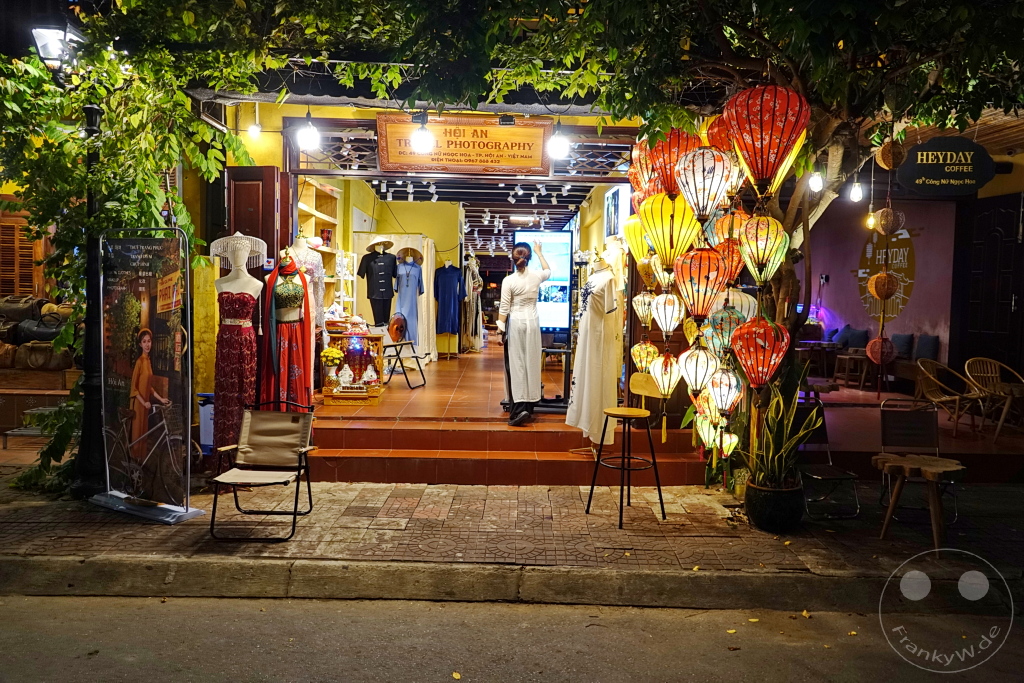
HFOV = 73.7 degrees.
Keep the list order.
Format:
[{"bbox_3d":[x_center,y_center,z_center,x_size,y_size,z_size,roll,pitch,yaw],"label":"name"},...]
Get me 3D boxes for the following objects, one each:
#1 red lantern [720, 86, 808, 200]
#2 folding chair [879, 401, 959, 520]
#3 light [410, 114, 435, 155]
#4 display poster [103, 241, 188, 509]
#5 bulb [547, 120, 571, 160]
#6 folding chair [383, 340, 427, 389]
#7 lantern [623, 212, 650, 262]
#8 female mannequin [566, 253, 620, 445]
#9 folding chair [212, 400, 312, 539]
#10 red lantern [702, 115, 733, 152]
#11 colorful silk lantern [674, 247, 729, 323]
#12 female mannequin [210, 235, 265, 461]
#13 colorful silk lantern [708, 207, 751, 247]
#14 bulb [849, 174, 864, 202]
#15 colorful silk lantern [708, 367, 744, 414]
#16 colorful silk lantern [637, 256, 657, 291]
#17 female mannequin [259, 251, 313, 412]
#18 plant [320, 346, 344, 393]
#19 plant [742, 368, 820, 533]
[{"bbox_3d":[1.659,-1.317,4.450,0.560,0.690,0.560,1,4,-1],"label":"red lantern"},{"bbox_3d":[2.912,0.857,4.931,0.440,0.780,0.530,2,4,13],"label":"folding chair"},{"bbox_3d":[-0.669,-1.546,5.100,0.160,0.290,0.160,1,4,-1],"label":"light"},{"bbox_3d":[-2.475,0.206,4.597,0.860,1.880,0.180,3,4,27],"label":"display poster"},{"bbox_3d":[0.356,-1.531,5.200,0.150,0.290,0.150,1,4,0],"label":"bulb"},{"bbox_3d":[-1.312,0.148,7.890,0.600,0.745,0.540,2,4,13],"label":"folding chair"},{"bbox_3d":[0.954,-0.769,5.150,0.272,0.407,0.272,1,4,0],"label":"lantern"},{"bbox_3d":[0.683,0.109,5.720,0.400,1.490,0.430,-1,4,-30],"label":"female mannequin"},{"bbox_3d":[-1.612,0.833,4.457,0.540,0.770,0.620,1,4,-3],"label":"folding chair"},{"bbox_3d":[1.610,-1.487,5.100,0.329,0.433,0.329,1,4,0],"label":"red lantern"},{"bbox_3d":[1.203,-0.356,4.335,0.343,0.483,0.343,1,4,-1],"label":"colorful silk lantern"},{"bbox_3d":[-2.098,0.152,5.200,0.435,1.990,0.420,1,4,-3],"label":"female mannequin"},{"bbox_3d":[1.624,-0.829,5.050,0.281,0.340,0.281,1,4,0],"label":"colorful silk lantern"},{"bbox_3d":[2.296,-1.020,4.550,0.078,0.185,0.078,1,4,0],"label":"bulb"},{"bbox_3d":[1.458,0.334,4.650,0.245,0.325,0.245,1,4,-1],"label":"colorful silk lantern"},{"bbox_3d":[1.022,-0.513,5.150,0.166,0.256,0.166,1,4,0],"label":"colorful silk lantern"},{"bbox_3d":[-1.818,0.069,5.529,0.430,1.685,0.340,0,4,-10],"label":"female mannequin"},{"bbox_3d":[-1.762,0.275,6.700,0.236,0.442,0.236,1,4,0],"label":"plant"},{"bbox_3d":[1.852,0.719,4.727,0.520,1.070,0.480,1,4,-1],"label":"plant"}]

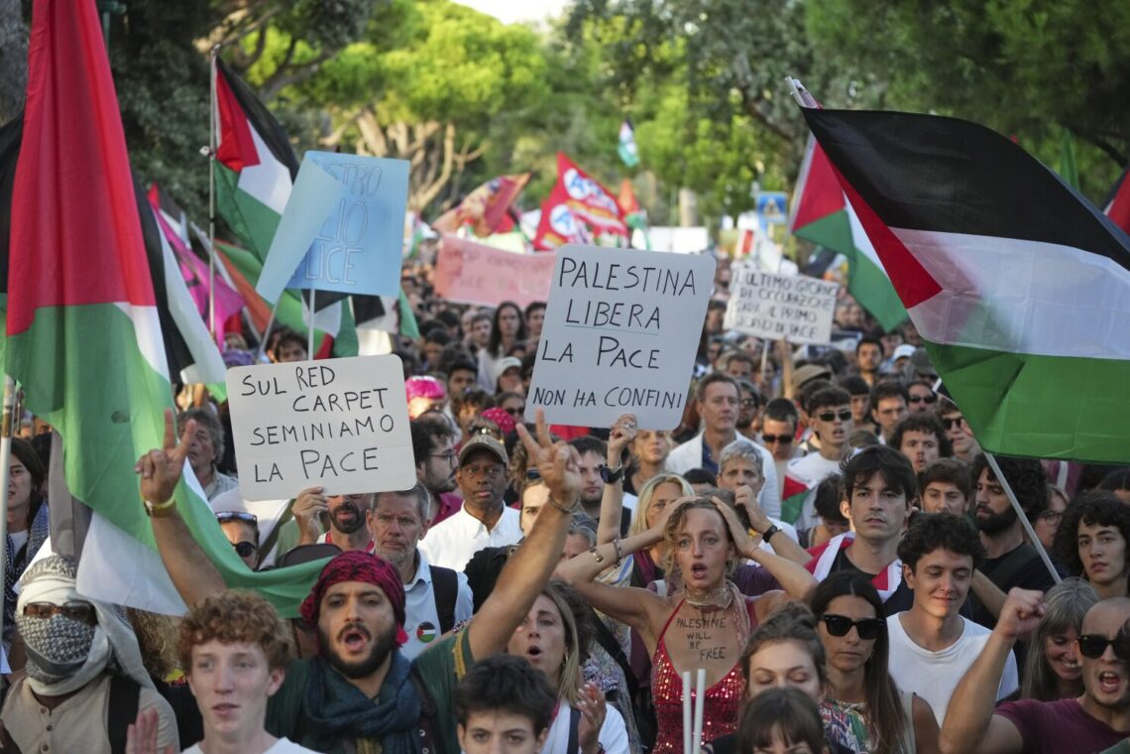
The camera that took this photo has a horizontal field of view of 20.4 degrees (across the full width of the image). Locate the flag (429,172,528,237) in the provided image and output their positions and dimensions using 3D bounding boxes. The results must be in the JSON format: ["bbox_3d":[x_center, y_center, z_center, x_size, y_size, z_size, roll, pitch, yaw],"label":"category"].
[{"bbox_3d":[-1.067,-2.179,40.000,1.200,0.800,0.350,0,2,0],"label":"flag"}]

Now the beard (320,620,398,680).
[{"bbox_3d":[-0.372,0.492,5.680,0.142,0.107,0.110,0,1,4],"label":"beard"}]

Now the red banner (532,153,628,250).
[{"bbox_3d":[0.201,-2.285,41.000,1.220,1.220,0.350,0,2,0],"label":"red banner"}]

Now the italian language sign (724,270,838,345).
[{"bbox_3d":[1.350,-0.436,19.500,0.670,0.410,0.020,10,2,0],"label":"italian language sign"}]

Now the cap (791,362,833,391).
[{"bbox_3d":[1.418,0.003,18.000,0.245,0.135,0.175,-9,3,41],"label":"cap"}]

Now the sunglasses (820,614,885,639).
[{"bbox_3d":[0.639,0.558,7.030,0.142,0.048,0.135,4,2,-11],"label":"sunglasses"}]

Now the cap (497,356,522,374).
[{"bbox_3d":[-0.384,-0.085,21.500,0.175,0.125,0.240,6,2,-15],"label":"cap"}]

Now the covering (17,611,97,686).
[{"bbox_3d":[-0.958,0.511,5.920,0.148,0.137,0.130,0,2,1],"label":"covering"}]

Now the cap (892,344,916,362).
[{"bbox_3d":[2.434,-0.171,22.500,0.175,0.130,0.240,0,2,-8],"label":"cap"}]

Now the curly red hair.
[{"bbox_3d":[-0.564,0.433,5.370,0.192,0.150,0.210,0,2,6],"label":"curly red hair"}]

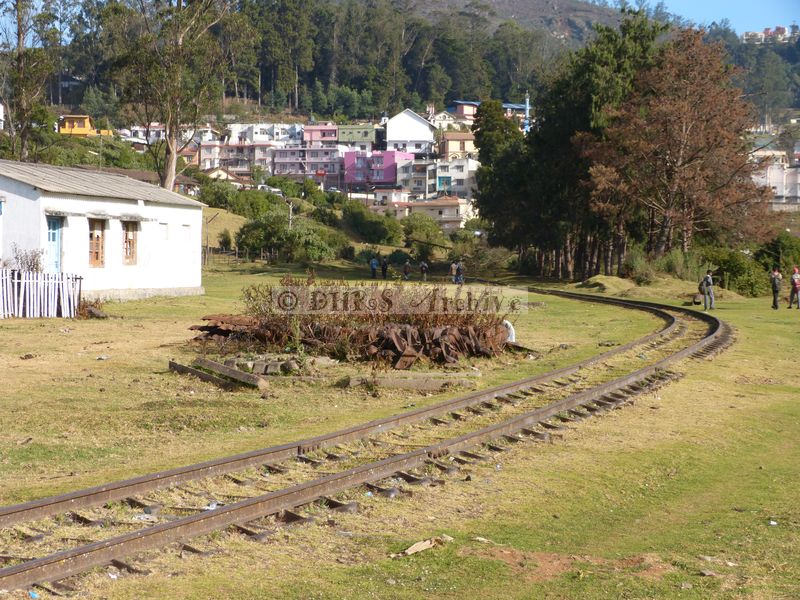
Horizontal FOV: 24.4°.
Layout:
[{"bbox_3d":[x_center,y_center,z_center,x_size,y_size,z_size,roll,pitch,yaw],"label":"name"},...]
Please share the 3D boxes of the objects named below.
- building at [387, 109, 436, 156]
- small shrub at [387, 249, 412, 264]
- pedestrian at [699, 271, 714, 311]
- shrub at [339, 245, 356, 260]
[{"bbox_3d":[2.823,-39.526,435.000,11.300,10.900,12.000,1,1,16],"label":"building"},{"bbox_3d":[0.045,-3.837,165.000,2.150,1.400,1.900,0,1,0],"label":"small shrub"},{"bbox_3d":[12.433,-0.385,75.000,0.550,1.640,0.520,1,1,15],"label":"pedestrian"},{"bbox_3d":[-4.685,-4.194,165.000,1.400,1.350,1.400,0,1,0],"label":"shrub"}]

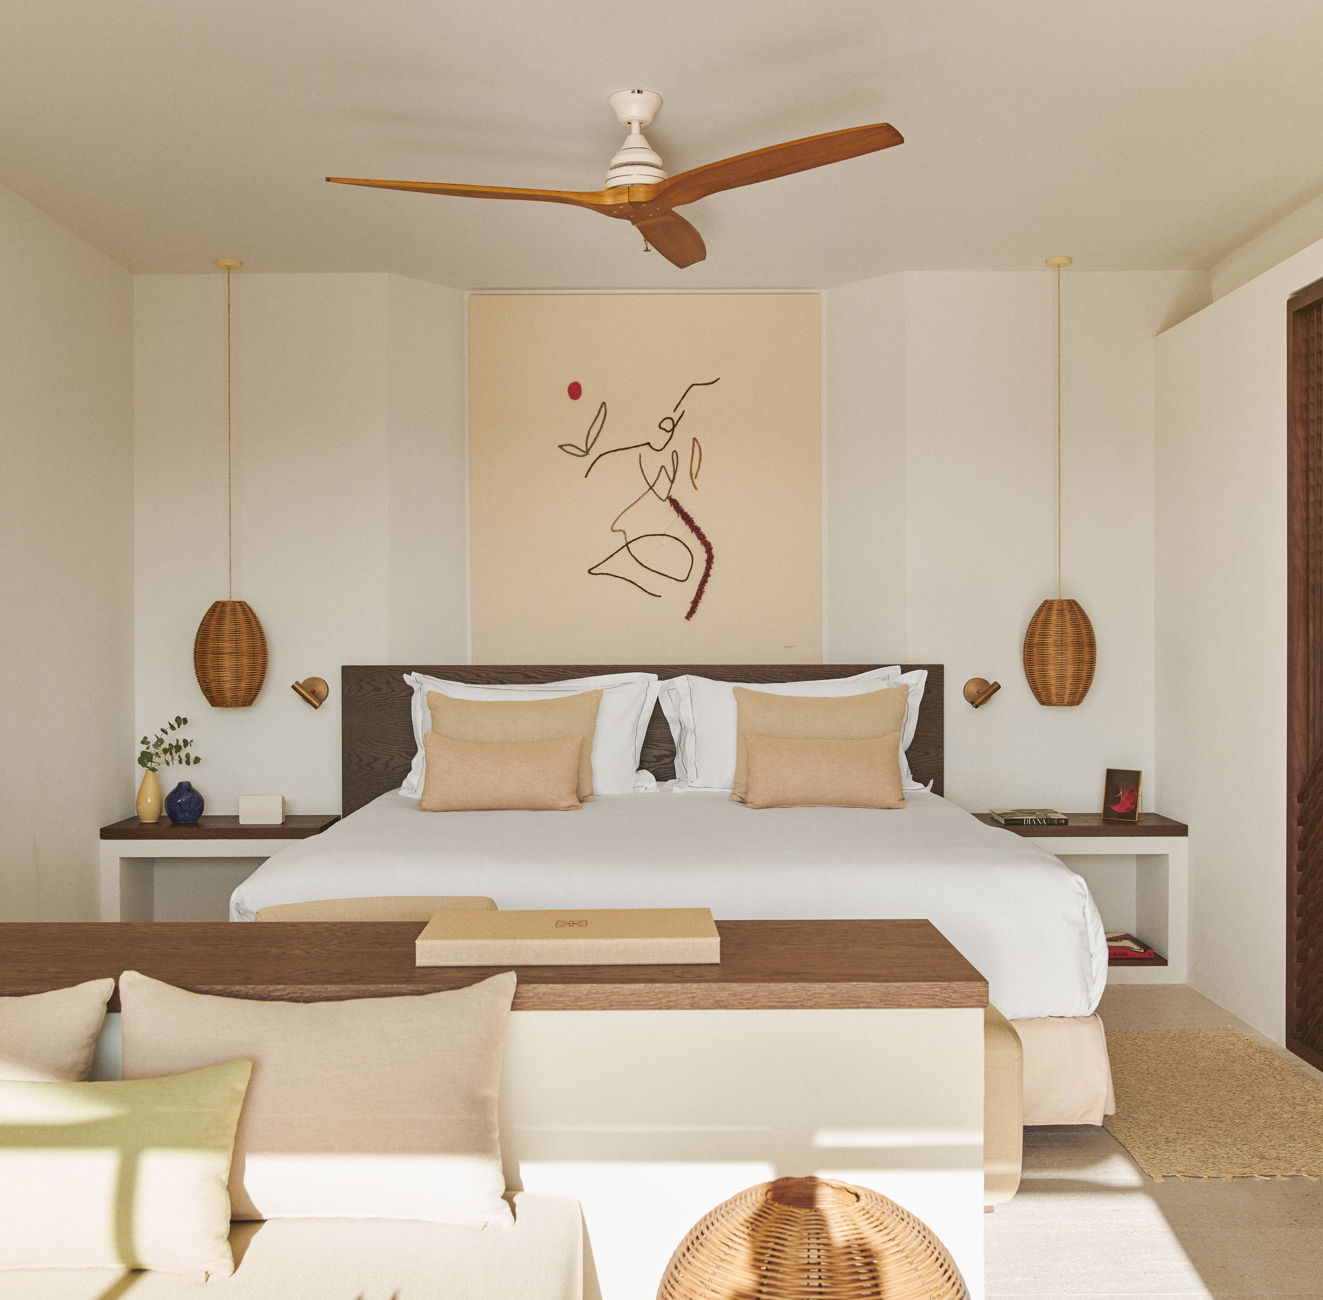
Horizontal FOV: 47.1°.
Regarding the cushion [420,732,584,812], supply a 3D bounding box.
[{"bbox_3d":[-0.526,0.398,4.959,0.529,0.257,0.121,0,-21,-1],"label":"cushion"}]

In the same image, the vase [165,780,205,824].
[{"bbox_3d":[-1.777,0.560,5.645,0.141,0.158,0.139,0,1,-1],"label":"vase"}]

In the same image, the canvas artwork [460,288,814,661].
[{"bbox_3d":[-0.060,-0.652,5.905,1.375,1.465,0.040,0,0,0],"label":"canvas artwork"}]

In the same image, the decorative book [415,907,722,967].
[{"bbox_3d":[-0.152,0.488,2.581,0.490,0.043,0.255,0,0,-2],"label":"decorative book"}]

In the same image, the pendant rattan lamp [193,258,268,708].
[{"bbox_3d":[-1.601,-0.616,5.612,0.266,1.653,0.266,0,1,-1],"label":"pendant rattan lamp"}]

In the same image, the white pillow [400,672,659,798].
[{"bbox_3d":[-0.467,0.302,5.370,0.900,0.480,0.180,0,-25,0],"label":"white pillow"}]

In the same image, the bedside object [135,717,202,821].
[{"bbox_3d":[-1.836,0.438,5.633,0.237,0.403,0.181,0,1,-1],"label":"bedside object"}]

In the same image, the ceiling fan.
[{"bbox_3d":[-0.121,-1.244,3.945,1.371,0.353,1.250,0,1,-1],"label":"ceiling fan"}]

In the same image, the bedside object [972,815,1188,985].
[{"bbox_3d":[1.435,0.884,5.472,0.800,0.545,0.360,0,0,0],"label":"bedside object"}]

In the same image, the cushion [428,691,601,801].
[{"bbox_3d":[-0.495,0.325,5.120,0.580,0.400,0.130,0,-25,0],"label":"cushion"}]

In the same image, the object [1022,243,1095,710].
[{"bbox_3d":[1.437,-0.597,5.458,0.265,1.610,0.265,0,0,0],"label":"object"}]

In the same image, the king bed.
[{"bbox_3d":[-0.027,0.646,4.795,2.258,1.152,2.096,0,1,-1],"label":"king bed"}]

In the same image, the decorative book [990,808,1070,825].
[{"bbox_3d":[1.315,0.601,5.424,0.228,0.024,0.280,0,0,-2],"label":"decorative book"}]

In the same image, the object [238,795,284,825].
[{"bbox_3d":[-1.482,0.586,5.618,0.161,0.109,0.045,0,1,-1],"label":"object"}]

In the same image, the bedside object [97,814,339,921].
[{"bbox_3d":[-1.555,0.886,5.456,0.790,0.545,0.360,0,0,0],"label":"bedside object"}]

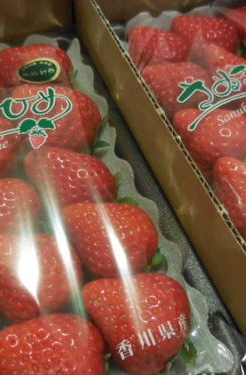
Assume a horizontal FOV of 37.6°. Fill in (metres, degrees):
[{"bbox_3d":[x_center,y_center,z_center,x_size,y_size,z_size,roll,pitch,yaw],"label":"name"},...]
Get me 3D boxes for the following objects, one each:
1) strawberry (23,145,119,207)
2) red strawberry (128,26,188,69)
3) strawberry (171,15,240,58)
[{"bbox_3d":[-0.025,-0.003,0.177,0.045,0.034,0.034,17,55,-28],"label":"strawberry"},{"bbox_3d":[0.021,-0.082,0.222,0.038,0.031,0.034,37,59,20],"label":"red strawberry"},{"bbox_3d":[0.053,-0.093,0.233,0.040,0.033,0.037,30,57,16],"label":"strawberry"}]

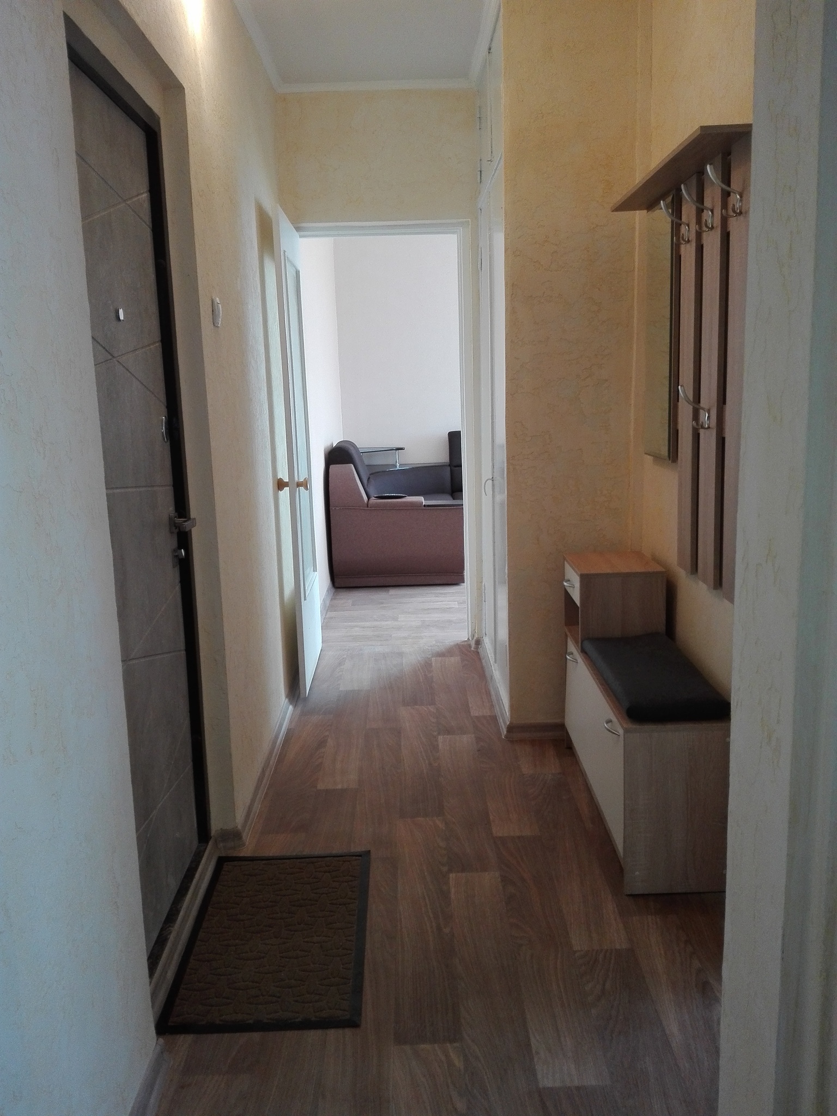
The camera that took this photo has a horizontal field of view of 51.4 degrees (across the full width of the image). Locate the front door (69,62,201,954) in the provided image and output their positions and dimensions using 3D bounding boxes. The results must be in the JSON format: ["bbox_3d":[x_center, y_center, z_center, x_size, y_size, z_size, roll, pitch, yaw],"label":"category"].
[{"bbox_3d":[-0.677,-0.064,1.948,0.060,1.930,0.800,-2,10,0],"label":"front door"}]

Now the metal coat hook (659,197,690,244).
[{"bbox_3d":[0.708,-0.936,2.409,0.084,0.120,0.052,-2,10,0],"label":"metal coat hook"}]

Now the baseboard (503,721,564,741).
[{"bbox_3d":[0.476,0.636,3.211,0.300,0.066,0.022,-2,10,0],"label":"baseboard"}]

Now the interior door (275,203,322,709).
[{"bbox_3d":[-0.540,-0.452,3.940,0.040,1.995,0.775,-2,10,-1],"label":"interior door"}]

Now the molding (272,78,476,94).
[{"bbox_3d":[-0.204,-2.155,3.970,0.923,0.033,0.033,-2,10,0],"label":"molding"}]

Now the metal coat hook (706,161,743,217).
[{"bbox_3d":[0.710,-0.858,2.024,0.084,0.120,0.052,-2,10,0],"label":"metal coat hook"}]

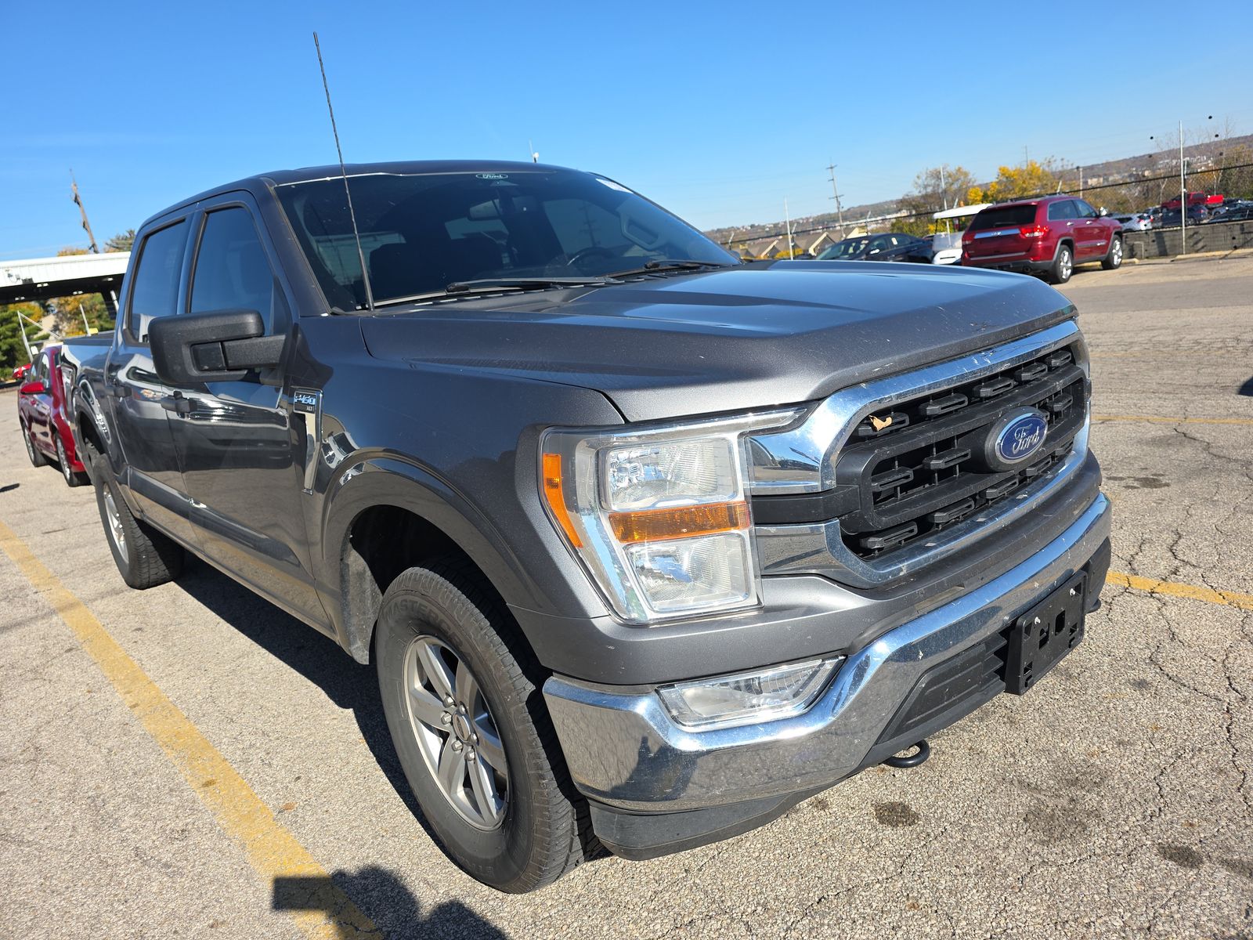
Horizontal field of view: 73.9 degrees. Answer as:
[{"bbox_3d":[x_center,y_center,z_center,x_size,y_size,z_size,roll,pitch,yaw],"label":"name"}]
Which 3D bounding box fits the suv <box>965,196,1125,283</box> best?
[{"bbox_3d":[9.250,-5.060,18.300,4.800,1.760,1.940,-19,16,-40],"label":"suv"}]

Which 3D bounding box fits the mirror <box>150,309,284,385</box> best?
[{"bbox_3d":[-1.104,-0.327,2.222,0.330,0.215,0.230,-18,17,-39],"label":"mirror"}]

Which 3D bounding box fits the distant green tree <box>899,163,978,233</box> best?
[{"bbox_3d":[20.185,-16.953,53.900,5.600,6.500,5.200,-2,14,21],"label":"distant green tree"}]

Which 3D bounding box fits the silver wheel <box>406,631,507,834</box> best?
[{"bbox_3d":[-0.347,0.603,2.046,0.200,0.480,0.480,-16,16,-37],"label":"silver wheel"}]

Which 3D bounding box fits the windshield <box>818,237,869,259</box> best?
[{"bbox_3d":[6.420,-6.370,24.200,0.750,0.460,1.430,-16,14,-32],"label":"windshield"}]

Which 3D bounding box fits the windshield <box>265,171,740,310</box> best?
[{"bbox_3d":[-0.344,-0.851,2.885,1.680,0.114,0.884,-18,52,-39],"label":"windshield"}]

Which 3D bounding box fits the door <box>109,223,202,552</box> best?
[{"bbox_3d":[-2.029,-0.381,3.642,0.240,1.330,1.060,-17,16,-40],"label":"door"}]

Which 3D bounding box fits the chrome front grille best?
[{"bbox_3d":[0.799,-0.093,1.848,1.480,0.420,0.220,-17,16,-40],"label":"chrome front grille"}]

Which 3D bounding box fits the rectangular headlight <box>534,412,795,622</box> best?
[{"bbox_3d":[0.117,0.065,1.477,0.410,0.350,0.330,-18,17,-39],"label":"rectangular headlight"}]

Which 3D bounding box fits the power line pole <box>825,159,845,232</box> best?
[{"bbox_3d":[25.501,-31.273,100.178,2.200,12.000,0.500,-3,14,15],"label":"power line pole"}]

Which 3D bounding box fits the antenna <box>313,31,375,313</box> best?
[{"bbox_3d":[-0.759,-0.790,2.231,0.015,0.740,0.015,-16,10,-40],"label":"antenna"}]

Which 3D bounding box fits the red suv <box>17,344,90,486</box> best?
[{"bbox_3d":[-5.968,-0.893,9.840,1.850,1.480,4.700,-18,17,-39],"label":"red suv"}]

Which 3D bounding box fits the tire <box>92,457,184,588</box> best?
[{"bbox_3d":[-2.790,0.258,4.802,0.270,0.805,0.810,-18,17,-39],"label":"tire"}]

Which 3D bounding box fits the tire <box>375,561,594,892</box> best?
[{"bbox_3d":[-0.339,0.599,2.053,0.275,0.800,0.800,-16,16,-37],"label":"tire"}]

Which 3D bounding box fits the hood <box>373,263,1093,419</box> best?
[{"bbox_3d":[0.358,-0.433,2.235,1.780,0.250,1.250,-17,16,-40],"label":"hood"}]

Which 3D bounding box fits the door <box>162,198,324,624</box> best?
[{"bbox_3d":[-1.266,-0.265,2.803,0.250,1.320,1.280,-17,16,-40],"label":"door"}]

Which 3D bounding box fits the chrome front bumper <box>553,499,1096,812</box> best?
[{"bbox_3d":[0.747,0.279,2.034,1.970,0.275,0.540,-18,17,-39],"label":"chrome front bumper"}]

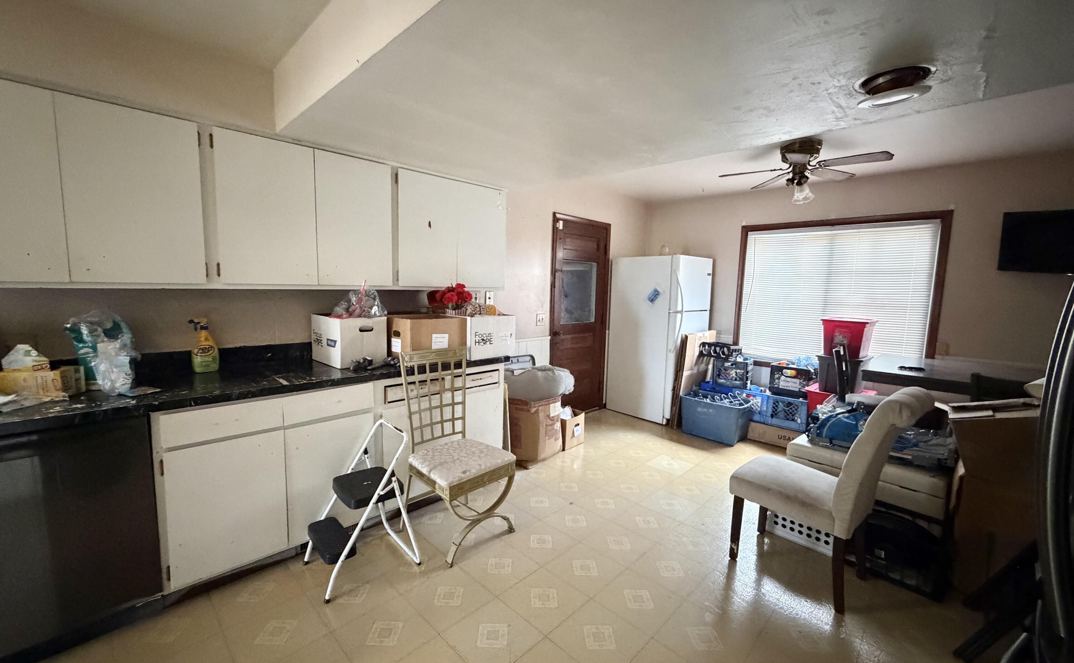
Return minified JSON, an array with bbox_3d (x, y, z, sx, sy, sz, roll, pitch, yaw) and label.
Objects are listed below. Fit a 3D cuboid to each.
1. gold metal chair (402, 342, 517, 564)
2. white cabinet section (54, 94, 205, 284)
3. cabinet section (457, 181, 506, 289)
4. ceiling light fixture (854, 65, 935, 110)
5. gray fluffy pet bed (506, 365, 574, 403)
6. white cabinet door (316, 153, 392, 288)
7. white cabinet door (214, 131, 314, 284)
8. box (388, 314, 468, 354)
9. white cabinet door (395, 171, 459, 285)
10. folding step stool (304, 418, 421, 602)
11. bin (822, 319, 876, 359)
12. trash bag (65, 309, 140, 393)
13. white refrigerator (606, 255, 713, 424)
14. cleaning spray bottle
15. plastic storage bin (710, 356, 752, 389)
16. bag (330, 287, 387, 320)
[{"bbox_3d":[-0.425,0.626,2.411,0.480,1.025,0.480,8,9,43],"label":"gold metal chair"},{"bbox_3d":[-1.712,-0.572,1.865,0.020,0.722,0.437,7,9,44],"label":"white cabinet section"},{"bbox_3d":[-0.504,-0.680,3.234,0.435,0.740,0.320,-5,9,-45],"label":"cabinet section"},{"bbox_3d":[1.233,-0.844,1.509,0.215,0.078,0.215,7,8,44],"label":"ceiling light fixture"},{"bbox_3d":[0.001,0.420,3.615,0.420,0.300,0.680,7,9,44],"label":"gray fluffy pet bed"},{"bbox_3d":[-1.039,-0.621,2.496,0.025,0.712,0.436,7,8,44],"label":"white cabinet door"},{"bbox_3d":[-1.321,-0.585,2.151,0.025,0.700,0.425,8,9,43],"label":"white cabinet door"},{"bbox_3d":[-0.700,0.045,2.771,0.380,0.275,0.295,-4,8,-41],"label":"box"},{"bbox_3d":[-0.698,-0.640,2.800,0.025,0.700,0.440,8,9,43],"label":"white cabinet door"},{"bbox_3d":[-0.870,0.828,2.135,0.440,0.680,0.385,-4,8,-41],"label":"folding step stool"},{"bbox_3d":[2.675,0.050,3.747,0.335,0.298,0.450,7,9,44],"label":"bin"},{"bbox_3d":[-1.823,0.088,1.831,0.180,0.335,0.215,7,9,44],"label":"trash bag"},{"bbox_3d":[1.367,0.058,4.881,0.800,1.720,0.775,7,9,44],"label":"white refrigerator"},{"bbox_3d":[-1.701,0.067,2.225,0.072,0.280,0.124,8,9,43],"label":"cleaning spray bottle"},{"bbox_3d":[2.019,0.402,4.473,0.315,0.272,0.315,6,8,35],"label":"plastic storage bin"},{"bbox_3d":[-1.074,-0.173,2.635,0.240,0.215,0.280,7,9,44],"label":"bag"}]

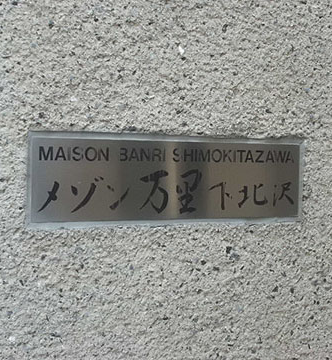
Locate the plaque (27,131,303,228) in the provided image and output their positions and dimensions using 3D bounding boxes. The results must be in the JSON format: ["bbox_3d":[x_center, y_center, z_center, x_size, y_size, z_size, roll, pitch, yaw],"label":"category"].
[{"bbox_3d":[0.014,0.001,1.212,0.410,0.108,0.010,0,1,-29],"label":"plaque"}]

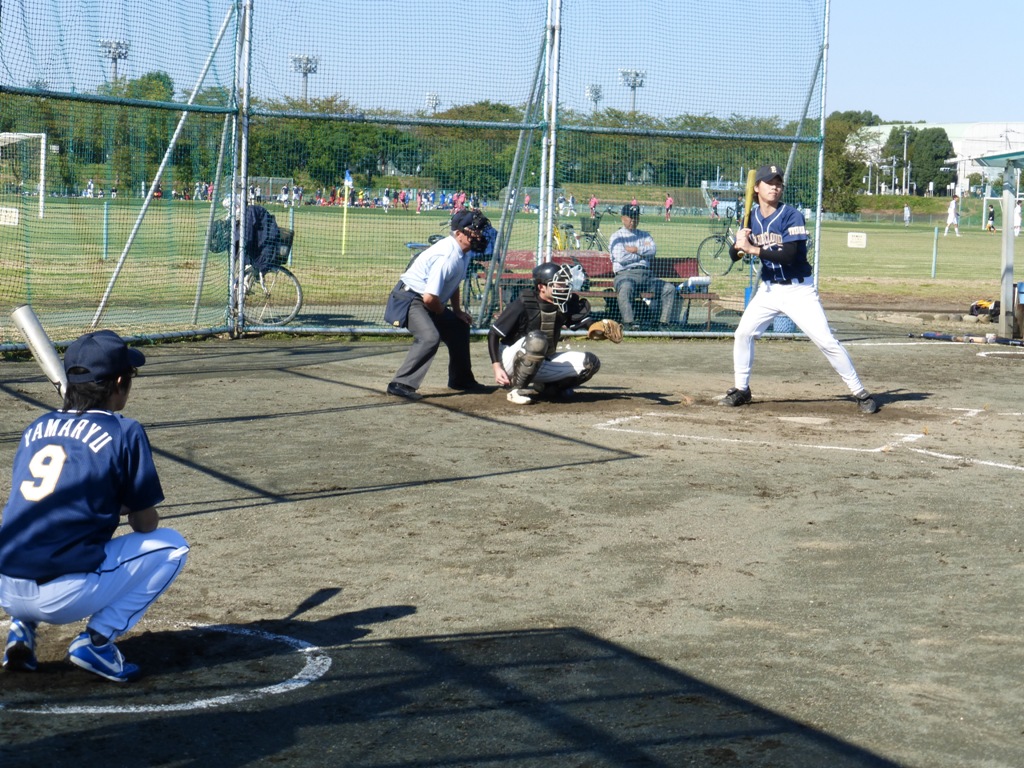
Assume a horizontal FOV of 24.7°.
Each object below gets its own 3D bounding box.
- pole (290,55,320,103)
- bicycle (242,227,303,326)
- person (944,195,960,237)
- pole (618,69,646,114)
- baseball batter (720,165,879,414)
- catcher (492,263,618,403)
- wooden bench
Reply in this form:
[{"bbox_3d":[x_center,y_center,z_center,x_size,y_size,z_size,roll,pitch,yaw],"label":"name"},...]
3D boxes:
[{"bbox_3d":[-38.363,-47.011,430.000,5.200,27.000,2.000,3,5,11],"label":"pole"},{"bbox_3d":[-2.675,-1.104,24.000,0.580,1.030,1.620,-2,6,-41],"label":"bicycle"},{"bbox_3d":[17.907,-6.850,95.000,0.620,1.700,0.500,2,5,6],"label":"person"},{"bbox_3d":[22.687,-46.033,440.000,5.200,27.000,2.000,1,5,-11],"label":"pole"},{"bbox_3d":[1.950,-0.648,15.850,1.030,1.670,0.600,3,5,21],"label":"baseball batter"},{"bbox_3d":[0.277,-0.353,16.000,0.850,0.960,0.720,5,5,34],"label":"catcher"},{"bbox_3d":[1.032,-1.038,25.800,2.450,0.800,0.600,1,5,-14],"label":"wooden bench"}]

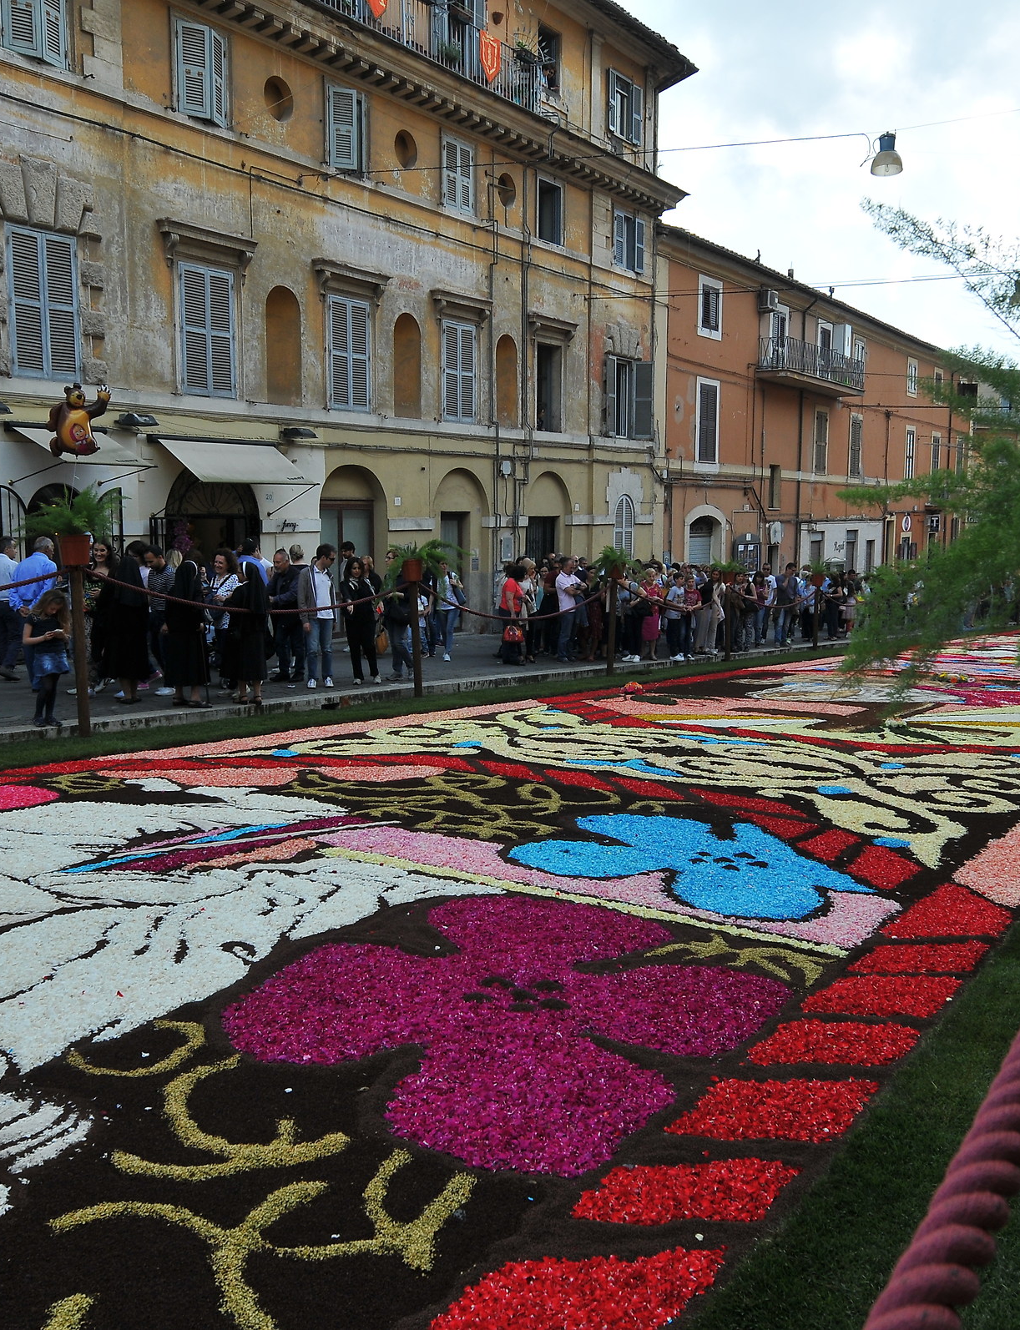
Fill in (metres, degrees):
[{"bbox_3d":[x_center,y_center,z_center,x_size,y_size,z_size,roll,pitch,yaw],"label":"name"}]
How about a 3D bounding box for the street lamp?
[{"bbox_3d":[4.876,-6.622,15.100,0.420,0.490,0.420,0,7,0],"label":"street lamp"}]

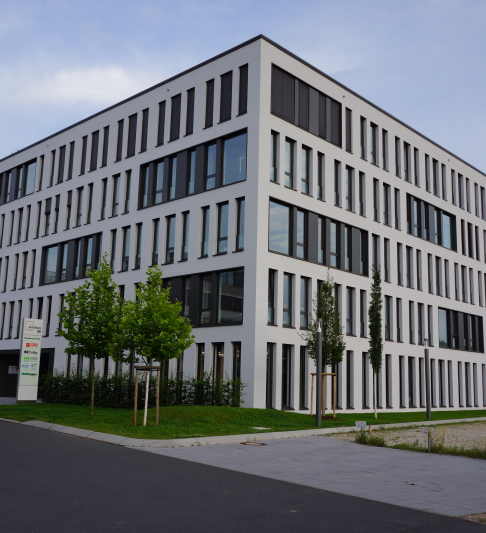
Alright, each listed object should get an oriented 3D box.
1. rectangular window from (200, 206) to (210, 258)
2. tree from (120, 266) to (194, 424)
[{"bbox_3d":[-1.950,-1.772,31.534,0.644,2.698,0.200,-8,-14,42],"label":"rectangular window"},{"bbox_3d":[-3.078,2.739,21.097,2.600,5.574,2.600,1,-11,0],"label":"tree"}]

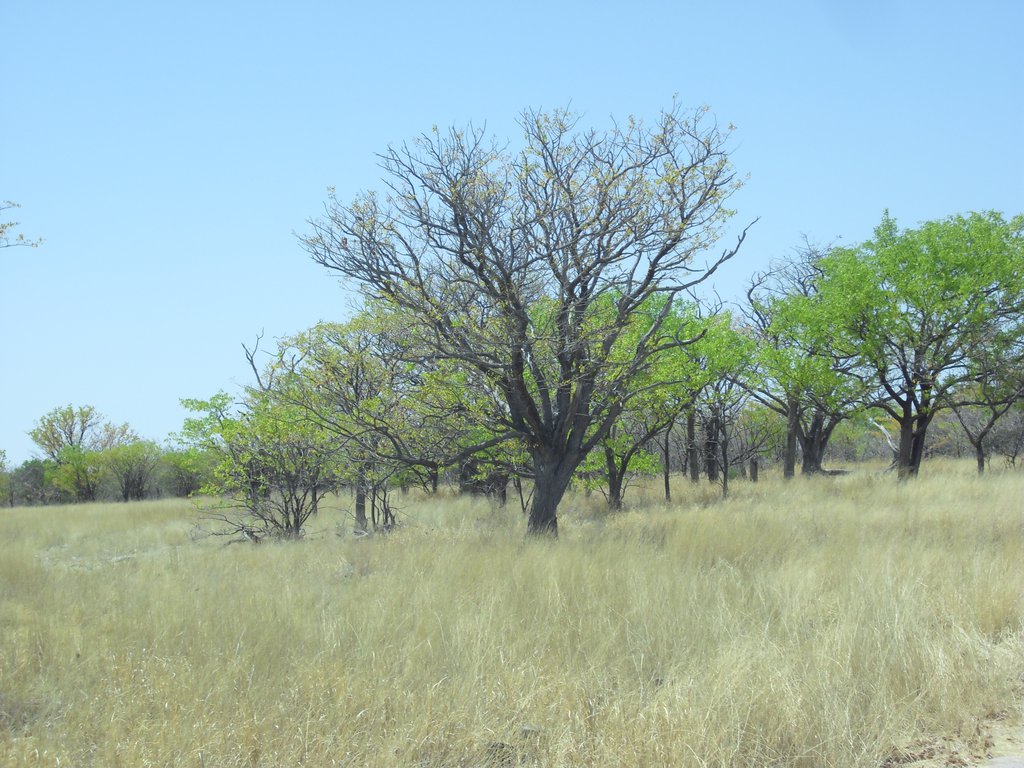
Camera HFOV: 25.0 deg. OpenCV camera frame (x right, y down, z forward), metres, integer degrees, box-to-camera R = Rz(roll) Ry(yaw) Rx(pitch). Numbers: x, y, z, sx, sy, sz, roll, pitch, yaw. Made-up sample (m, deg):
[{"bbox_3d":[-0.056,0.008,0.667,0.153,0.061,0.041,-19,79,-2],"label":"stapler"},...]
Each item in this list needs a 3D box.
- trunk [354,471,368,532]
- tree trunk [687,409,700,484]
[{"bbox_3d":[-2.739,2.139,42.000,0.240,1.140,0.240,-2,-1,0],"label":"trunk"},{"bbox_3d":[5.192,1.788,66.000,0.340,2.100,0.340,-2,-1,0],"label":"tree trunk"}]

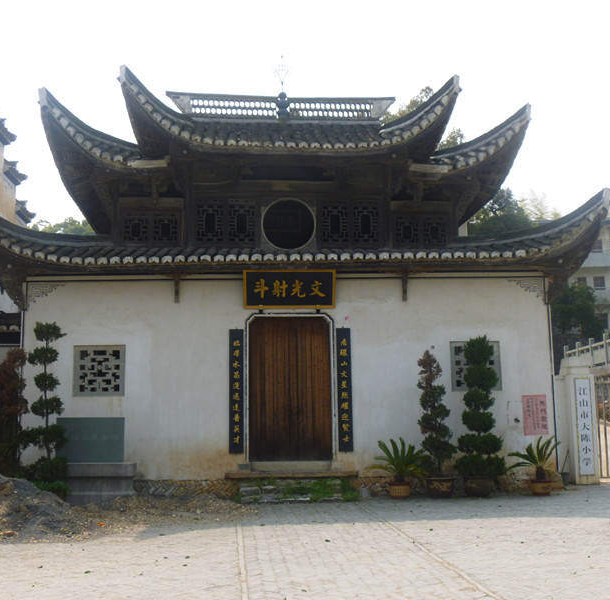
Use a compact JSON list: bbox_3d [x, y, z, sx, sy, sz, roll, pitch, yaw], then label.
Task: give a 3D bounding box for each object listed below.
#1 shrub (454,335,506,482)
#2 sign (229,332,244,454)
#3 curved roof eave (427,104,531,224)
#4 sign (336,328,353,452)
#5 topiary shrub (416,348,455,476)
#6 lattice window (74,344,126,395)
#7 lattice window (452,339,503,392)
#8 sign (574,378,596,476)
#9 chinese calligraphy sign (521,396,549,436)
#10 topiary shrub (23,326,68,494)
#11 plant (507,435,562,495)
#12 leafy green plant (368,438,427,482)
[{"bbox_3d":[2.918,1.791,13.489,0.860,2.420,0.800,0,-7,-3],"label":"shrub"},{"bbox_3d":[-1.332,1.764,15.621,0.277,2.361,0.040,0,-8,-4],"label":"sign"},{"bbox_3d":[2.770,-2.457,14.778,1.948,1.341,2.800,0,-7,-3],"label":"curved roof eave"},{"bbox_3d":[0.686,1.539,13.826,0.262,2.101,0.060,0,-7,-3],"label":"sign"},{"bbox_3d":[2.457,2.103,15.116,0.720,2.340,0.720,0,-8,-4],"label":"topiary shrub"},{"bbox_3d":[-3.952,1.351,15.530,0.990,0.985,0.100,0,-8,-4],"label":"lattice window"},{"bbox_3d":[2.968,1.158,14.077,0.868,0.854,0.140,0,-7,-3],"label":"lattice window"},{"bbox_3d":[5.107,2.314,14.766,0.278,1.751,0.050,0,-7,-3],"label":"sign"},{"bbox_3d":[4.552,2.270,15.992,0.536,0.786,0.015,0,-8,-4],"label":"chinese calligraphy sign"},{"bbox_3d":[-4.160,1.749,12.997,0.744,2.788,0.750,0,-7,-3],"label":"topiary shrub"},{"bbox_3d":[4.276,3.084,15.085,1.021,1.061,0.900,0,-8,-4],"label":"plant"},{"bbox_3d":[1.545,2.658,13.362,1.031,0.731,0.900,0,-7,-3],"label":"leafy green plant"}]

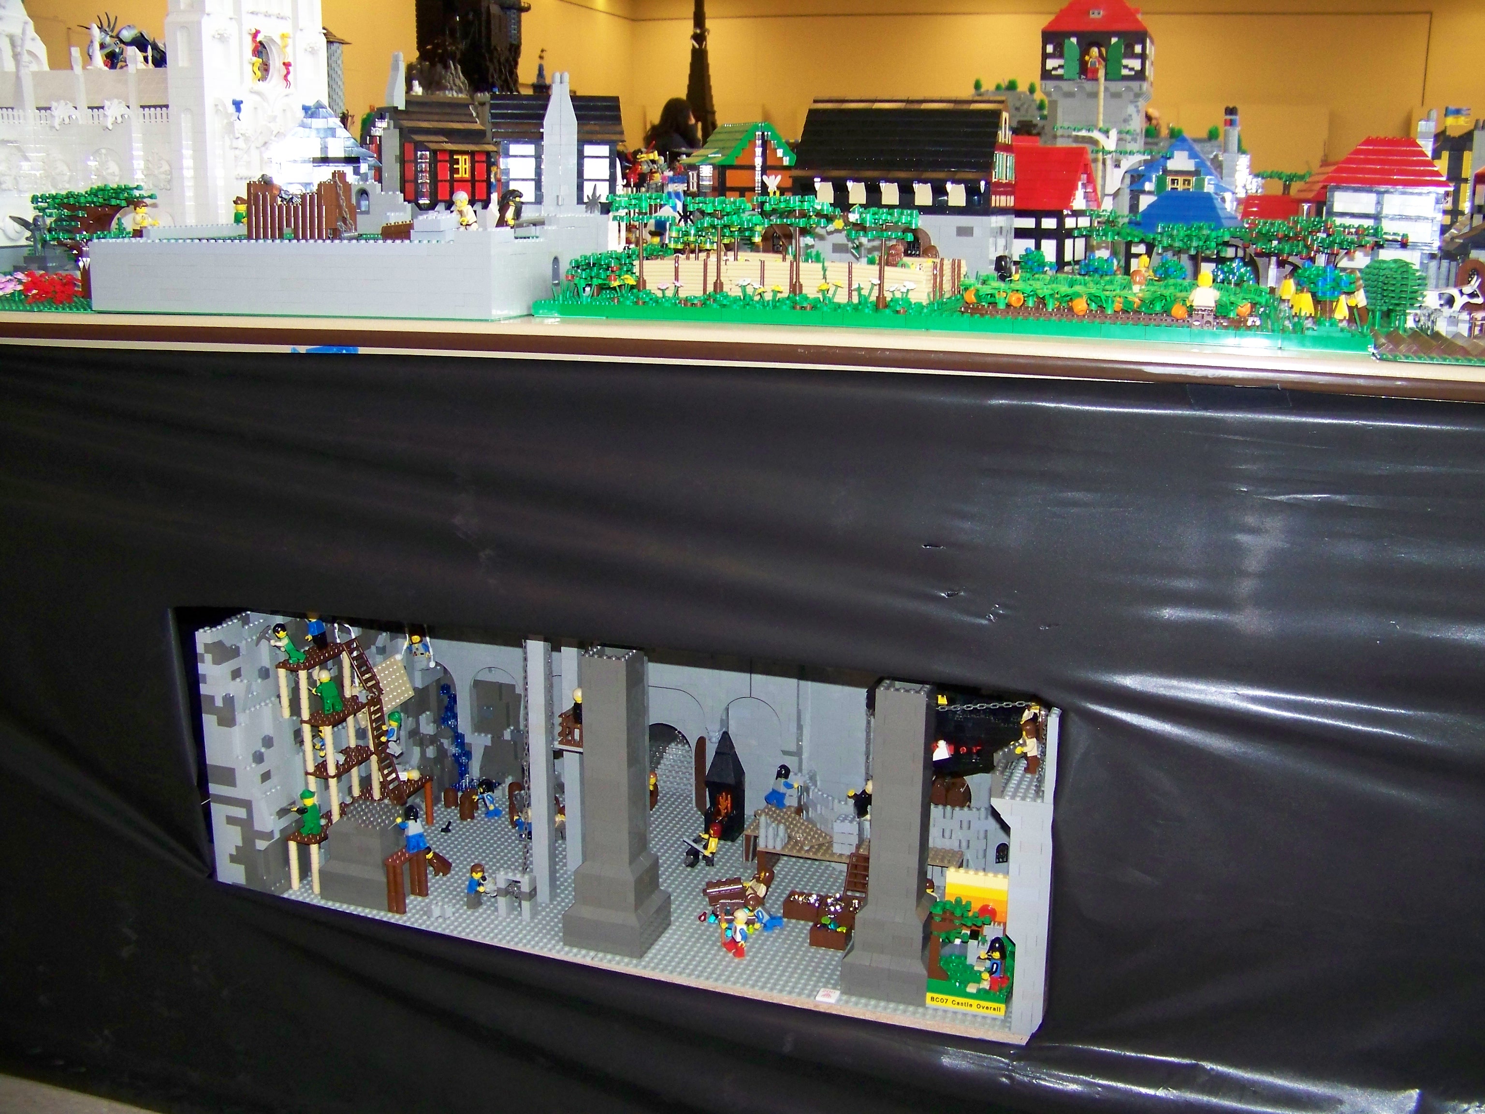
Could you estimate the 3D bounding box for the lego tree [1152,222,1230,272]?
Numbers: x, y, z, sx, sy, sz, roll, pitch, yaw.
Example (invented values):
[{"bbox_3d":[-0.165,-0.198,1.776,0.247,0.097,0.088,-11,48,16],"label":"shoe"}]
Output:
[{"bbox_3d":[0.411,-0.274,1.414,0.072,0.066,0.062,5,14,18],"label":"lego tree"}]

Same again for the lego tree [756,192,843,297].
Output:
[{"bbox_3d":[0.045,-0.237,1.176,0.064,0.077,0.057,5,14,18],"label":"lego tree"}]

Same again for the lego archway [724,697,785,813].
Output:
[{"bbox_3d":[0.011,0.205,1.606,0.066,0.130,0.018,5,14,18],"label":"lego archway"}]

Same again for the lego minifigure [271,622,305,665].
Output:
[{"bbox_3d":[-0.422,0.080,1.433,0.025,0.042,0.024,-22,14,-7],"label":"lego minifigure"}]

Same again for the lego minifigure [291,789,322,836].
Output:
[{"bbox_3d":[-0.401,0.235,1.424,0.024,0.042,0.024,8,15,30],"label":"lego minifigure"}]

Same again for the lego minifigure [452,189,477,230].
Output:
[{"bbox_3d":[-0.224,-0.278,1.255,0.023,0.041,0.018,0,21,30],"label":"lego minifigure"}]

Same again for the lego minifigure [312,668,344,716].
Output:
[{"bbox_3d":[-0.390,0.127,1.454,0.024,0.042,0.021,-14,14,-27],"label":"lego minifigure"}]

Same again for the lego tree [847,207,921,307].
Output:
[{"bbox_3d":[0.105,-0.221,1.148,0.057,0.079,0.054,5,14,18],"label":"lego tree"}]

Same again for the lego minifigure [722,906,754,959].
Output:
[{"bbox_3d":[-0.005,0.319,1.312,0.023,0.042,0.026,-6,14,-29],"label":"lego minifigure"}]

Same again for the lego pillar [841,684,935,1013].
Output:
[{"bbox_3d":[0.128,0.225,1.252,0.072,0.261,0.072,5,13,18],"label":"lego pillar"}]

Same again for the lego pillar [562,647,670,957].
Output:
[{"bbox_3d":[-0.107,0.204,1.310,0.072,0.261,0.072,5,14,18],"label":"lego pillar"}]

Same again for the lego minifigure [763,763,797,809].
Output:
[{"bbox_3d":[0.038,0.230,1.552,0.026,0.041,0.024,-6,14,-26],"label":"lego minifigure"}]

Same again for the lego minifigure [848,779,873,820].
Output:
[{"bbox_3d":[0.114,0.225,1.445,0.023,0.041,0.019,-7,15,-29],"label":"lego minifigure"}]

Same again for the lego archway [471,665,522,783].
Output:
[{"bbox_3d":[-0.268,0.181,1.700,0.066,0.130,0.018,5,14,18],"label":"lego archway"}]

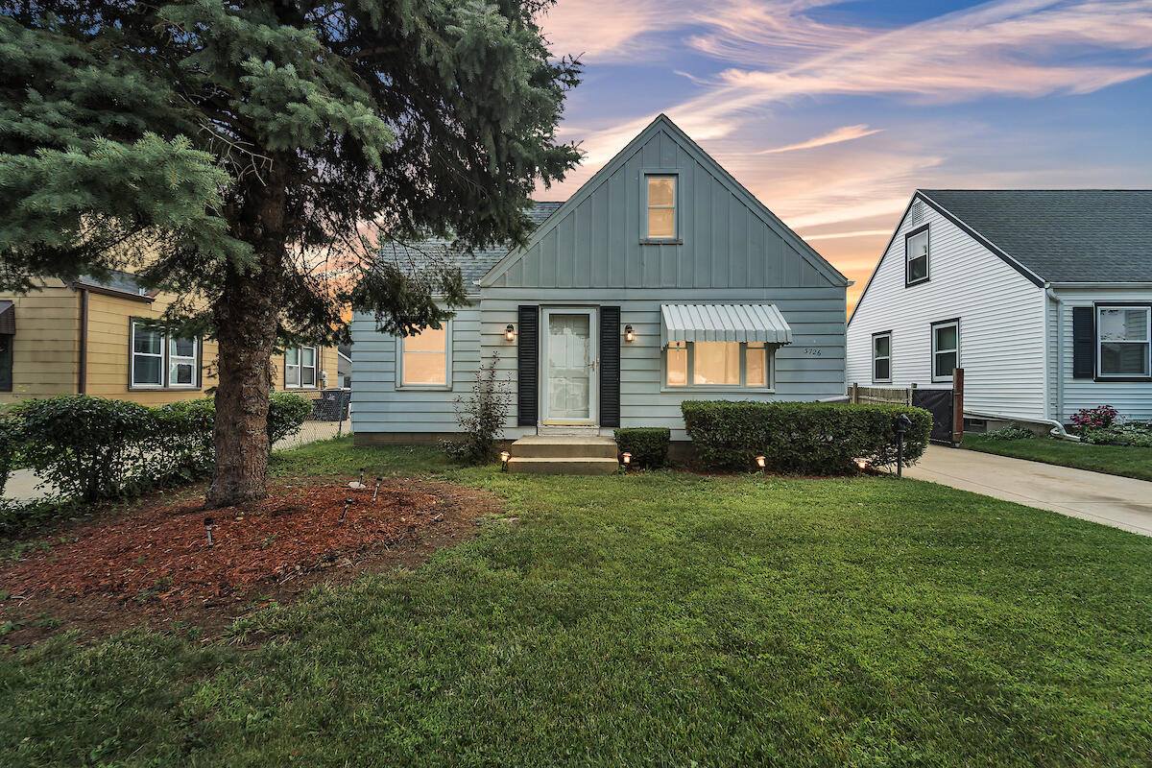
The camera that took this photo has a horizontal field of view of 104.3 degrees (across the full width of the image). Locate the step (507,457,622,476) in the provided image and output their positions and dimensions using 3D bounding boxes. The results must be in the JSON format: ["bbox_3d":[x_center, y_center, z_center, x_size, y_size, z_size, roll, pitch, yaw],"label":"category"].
[{"bbox_3d":[-0.170,1.200,6.520,1.570,0.200,0.330,0,-1,0],"label":"step"}]

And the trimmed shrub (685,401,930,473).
[{"bbox_3d":[3.380,0.790,6.800,3.480,1.030,0.920,0,-1,0],"label":"trimmed shrub"}]

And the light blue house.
[{"bbox_3d":[0.130,-1.840,11.950,9.350,6.400,8.500,0,-1,0],"label":"light blue house"}]

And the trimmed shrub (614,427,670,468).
[{"bbox_3d":[1.040,0.985,7.000,0.800,0.610,0.720,0,-1,0],"label":"trimmed shrub"}]

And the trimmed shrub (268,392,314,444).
[{"bbox_3d":[-5.550,0.720,8.300,1.200,1.120,1.200,0,-1,0],"label":"trimmed shrub"}]

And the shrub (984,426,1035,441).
[{"bbox_3d":[9.020,1.010,9.350,0.500,0.300,0.720,0,-1,0],"label":"shrub"}]

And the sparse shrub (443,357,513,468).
[{"bbox_3d":[-1.600,0.400,7.250,1.020,1.760,0.880,0,-1,0],"label":"sparse shrub"}]

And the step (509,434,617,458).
[{"bbox_3d":[-0.140,1.010,7.220,1.540,0.210,1.130,0,-1,0],"label":"step"}]

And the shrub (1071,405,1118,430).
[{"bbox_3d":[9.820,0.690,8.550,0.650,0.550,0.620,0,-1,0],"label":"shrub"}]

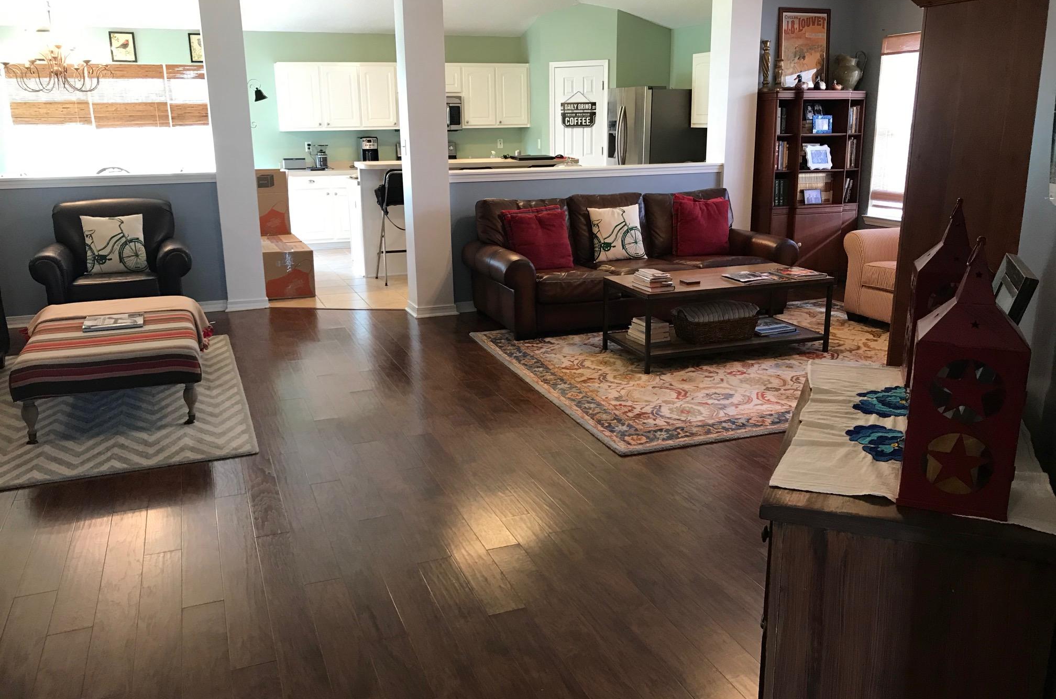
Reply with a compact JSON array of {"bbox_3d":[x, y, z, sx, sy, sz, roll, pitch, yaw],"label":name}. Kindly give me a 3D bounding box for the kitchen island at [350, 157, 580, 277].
[{"bbox_3d":[-0.707,-1.406,8.843,2.200,1.080,1.010,-6,16,-20],"label":"kitchen island"}]

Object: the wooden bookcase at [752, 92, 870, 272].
[{"bbox_3d":[2.501,-1.485,7.794,0.970,1.660,0.390,-7,16,-20],"label":"wooden bookcase"}]

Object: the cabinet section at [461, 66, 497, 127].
[{"bbox_3d":[-0.667,-3.161,10.677,0.449,0.752,0.320,-6,16,-20],"label":"cabinet section"}]

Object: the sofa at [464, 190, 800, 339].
[{"bbox_3d":[0.781,-0.733,6.623,2.390,0.920,1.010,-6,16,-20],"label":"sofa"}]

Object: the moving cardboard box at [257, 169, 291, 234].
[{"bbox_3d":[-2.620,-1.450,8.431,0.457,0.615,0.457,-6,16,-20],"label":"moving cardboard box"}]

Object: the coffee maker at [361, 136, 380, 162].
[{"bbox_3d":[-1.968,-2.429,10.532,0.207,0.361,0.260,-6,16,-20],"label":"coffee maker"}]

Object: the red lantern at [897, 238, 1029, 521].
[{"bbox_3d":[0.796,0.040,1.554,0.178,0.482,0.178,6,16,23],"label":"red lantern"}]

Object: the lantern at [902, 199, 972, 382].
[{"bbox_3d":[1.133,-0.159,2.290,0.182,0.497,0.182,5,16,19],"label":"lantern"}]

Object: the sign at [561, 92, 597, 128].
[{"bbox_3d":[0.604,-2.840,10.142,0.450,0.415,0.020,6,16,23],"label":"sign"}]

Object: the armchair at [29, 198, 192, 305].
[{"bbox_3d":[-2.919,-0.566,6.099,0.985,0.950,0.890,-6,16,-20],"label":"armchair"}]

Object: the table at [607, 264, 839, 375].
[{"bbox_3d":[1.198,-0.218,5.405,1.290,0.478,0.575,-6,16,-19],"label":"table"}]

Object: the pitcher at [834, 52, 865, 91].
[{"bbox_3d":[2.898,-2.491,7.665,0.290,0.340,0.235,-1,15,0],"label":"pitcher"}]

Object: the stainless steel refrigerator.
[{"bbox_3d":[1.472,-2.085,9.916,0.850,1.780,0.910,-6,16,-20],"label":"stainless steel refrigerator"}]

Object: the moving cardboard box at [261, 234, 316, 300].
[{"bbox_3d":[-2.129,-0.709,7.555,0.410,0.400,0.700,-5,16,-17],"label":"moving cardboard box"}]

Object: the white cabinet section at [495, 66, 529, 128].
[{"bbox_3d":[-0.248,-3.207,10.835,0.451,0.763,0.320,-6,16,-20],"label":"white cabinet section"}]

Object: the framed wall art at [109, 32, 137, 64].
[{"bbox_3d":[-4.413,-3.292,9.315,0.250,0.310,0.025,-7,16,-20],"label":"framed wall art"}]

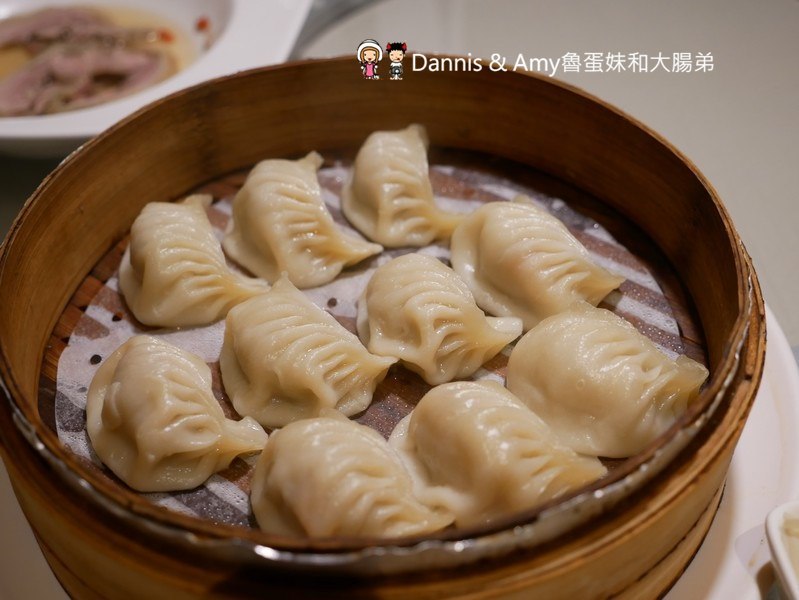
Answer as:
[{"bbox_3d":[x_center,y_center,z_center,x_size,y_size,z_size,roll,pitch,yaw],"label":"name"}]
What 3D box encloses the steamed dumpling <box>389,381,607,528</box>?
[{"bbox_3d":[0.031,0.045,0.346,0.068,0.030,0.044,27,50,26],"label":"steamed dumpling"}]

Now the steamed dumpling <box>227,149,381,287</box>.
[{"bbox_3d":[-0.045,-0.036,0.432,0.047,0.033,0.069,-24,48,-22],"label":"steamed dumpling"}]

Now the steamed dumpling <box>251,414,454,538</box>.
[{"bbox_3d":[-0.017,0.056,0.336,0.065,0.030,0.046,23,49,24],"label":"steamed dumpling"}]

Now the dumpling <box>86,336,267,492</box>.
[{"bbox_3d":[-0.080,0.034,0.359,0.047,0.032,0.064,-31,51,-28],"label":"dumpling"}]

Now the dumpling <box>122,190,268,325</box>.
[{"bbox_3d":[-0.087,-0.019,0.416,0.045,0.031,0.064,-19,46,-18],"label":"dumpling"}]

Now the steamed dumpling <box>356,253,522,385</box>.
[{"bbox_3d":[0.011,0.002,0.392,0.059,0.032,0.043,33,53,31],"label":"steamed dumpling"}]

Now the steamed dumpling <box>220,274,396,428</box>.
[{"bbox_3d":[-0.037,0.015,0.379,0.060,0.031,0.050,32,53,30],"label":"steamed dumpling"}]

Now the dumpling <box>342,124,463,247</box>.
[{"bbox_3d":[-0.002,-0.052,0.449,0.043,0.032,0.063,-9,44,-8],"label":"dumpling"}]

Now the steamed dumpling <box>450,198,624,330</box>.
[{"bbox_3d":[0.051,-0.019,0.414,0.046,0.031,0.067,-32,51,-29],"label":"steamed dumpling"}]

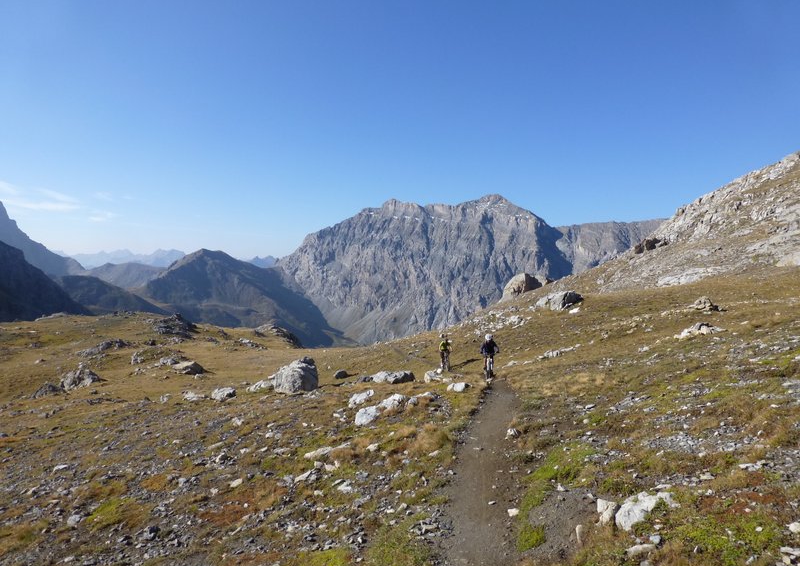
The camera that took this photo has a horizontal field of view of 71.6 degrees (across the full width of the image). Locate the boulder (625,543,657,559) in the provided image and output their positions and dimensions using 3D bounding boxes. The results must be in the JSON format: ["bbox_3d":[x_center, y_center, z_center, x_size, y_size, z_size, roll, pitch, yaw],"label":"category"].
[{"bbox_3d":[1.741,1.936,4.000,0.220,0.100,0.150,1,3,24],"label":"boulder"}]

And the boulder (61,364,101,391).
[{"bbox_3d":[-11.980,3.543,20.800,1.450,0.980,1.200,-1,1,-25],"label":"boulder"}]

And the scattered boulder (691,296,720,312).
[{"bbox_3d":[17.073,1.146,31.000,1.600,0.800,1.250,1,1,24],"label":"scattered boulder"}]

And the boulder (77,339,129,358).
[{"bbox_3d":[-18.235,4.015,34.000,3.100,1.000,1.900,-1,3,-28],"label":"boulder"}]

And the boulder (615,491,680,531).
[{"bbox_3d":[2.022,1.874,4.550,0.520,0.270,0.420,1,3,24],"label":"boulder"}]

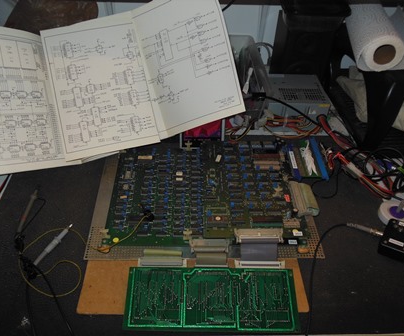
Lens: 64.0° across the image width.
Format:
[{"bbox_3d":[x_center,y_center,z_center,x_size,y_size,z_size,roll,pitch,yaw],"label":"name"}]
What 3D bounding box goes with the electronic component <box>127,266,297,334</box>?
[{"bbox_3d":[0.016,0.209,0.515,0.267,0.014,0.097,2,56,-2],"label":"electronic component"}]

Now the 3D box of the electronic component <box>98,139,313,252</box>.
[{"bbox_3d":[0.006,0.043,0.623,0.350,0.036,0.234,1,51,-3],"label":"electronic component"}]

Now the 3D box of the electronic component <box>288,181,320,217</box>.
[{"bbox_3d":[0.190,0.058,0.604,0.044,0.028,0.072,1,51,-3],"label":"electronic component"}]

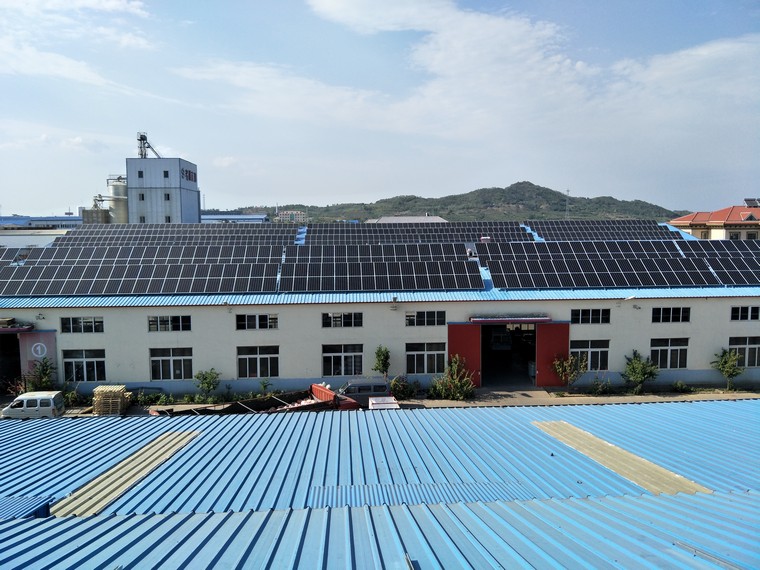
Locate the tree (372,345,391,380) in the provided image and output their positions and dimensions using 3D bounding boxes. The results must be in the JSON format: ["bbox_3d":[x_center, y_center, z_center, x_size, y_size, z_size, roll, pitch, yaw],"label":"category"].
[{"bbox_3d":[0.119,5.975,36.325,1.234,3.814,1.234,-1,6,-3],"label":"tree"}]

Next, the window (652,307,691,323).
[{"bbox_3d":[21.338,2.207,38.603,2.920,1.100,0.150,-1,5,-3],"label":"window"}]

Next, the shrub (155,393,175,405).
[{"bbox_3d":[-14.735,7.671,36.240,1.202,0.711,1.022,-1,6,-3],"label":"shrub"}]

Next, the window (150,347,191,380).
[{"bbox_3d":[-14.533,5.493,36.840,2.822,2.235,0.180,-1,5,-3],"label":"window"}]

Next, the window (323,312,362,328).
[{"bbox_3d":[-2.629,2.493,37.464,2.920,1.100,0.150,-1,5,-3],"label":"window"}]

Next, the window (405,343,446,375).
[{"bbox_3d":[3.315,5.311,38.008,2.930,2.300,0.150,-1,5,-3],"label":"window"}]

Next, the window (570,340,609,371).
[{"bbox_3d":[15.388,5.163,38.640,2.860,2.254,0.150,-1,6,-3],"label":"window"}]

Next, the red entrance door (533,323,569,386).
[{"bbox_3d":[12.509,5.088,38.304,2.500,4.678,0.120,-1,5,-3],"label":"red entrance door"}]

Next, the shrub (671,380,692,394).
[{"bbox_3d":[21.530,7.165,37.663,1.499,0.797,1.274,-1,6,-3],"label":"shrub"}]

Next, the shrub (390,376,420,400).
[{"bbox_3d":[1.780,7.113,36.734,2.018,1.434,1.715,-1,6,-3],"label":"shrub"}]

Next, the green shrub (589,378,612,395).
[{"bbox_3d":[15.384,6.966,36.758,1.711,1.333,1.300,-1,5,-3],"label":"green shrub"}]

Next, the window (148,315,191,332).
[{"bbox_3d":[-14.664,2.699,36.898,2.920,1.100,0.150,-1,5,-3],"label":"window"}]

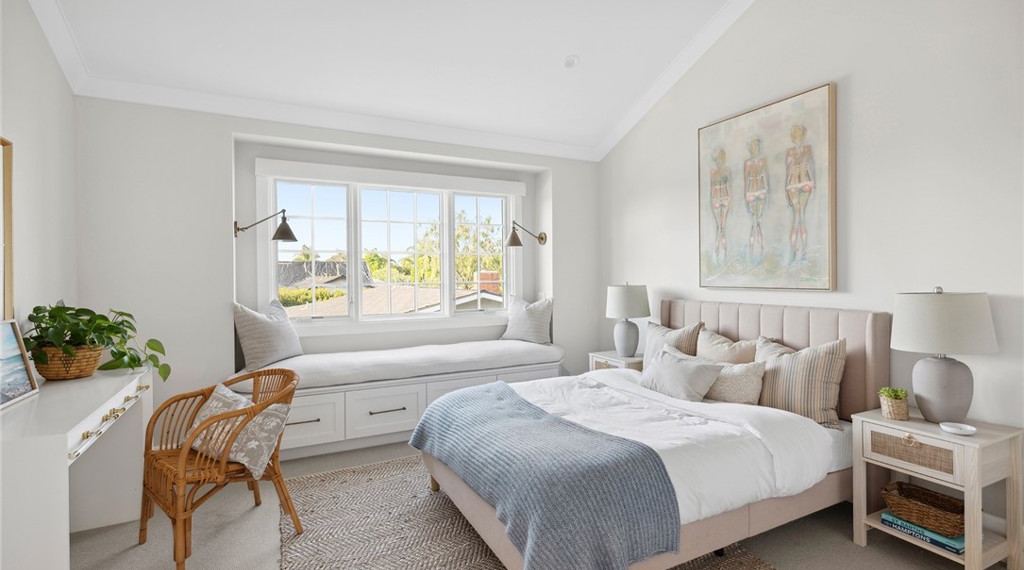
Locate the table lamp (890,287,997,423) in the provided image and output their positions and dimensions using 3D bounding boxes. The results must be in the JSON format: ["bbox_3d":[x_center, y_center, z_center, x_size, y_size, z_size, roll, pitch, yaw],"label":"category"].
[{"bbox_3d":[2.004,0.321,2.119,0.371,0.639,0.371,-1,1,-27],"label":"table lamp"}]

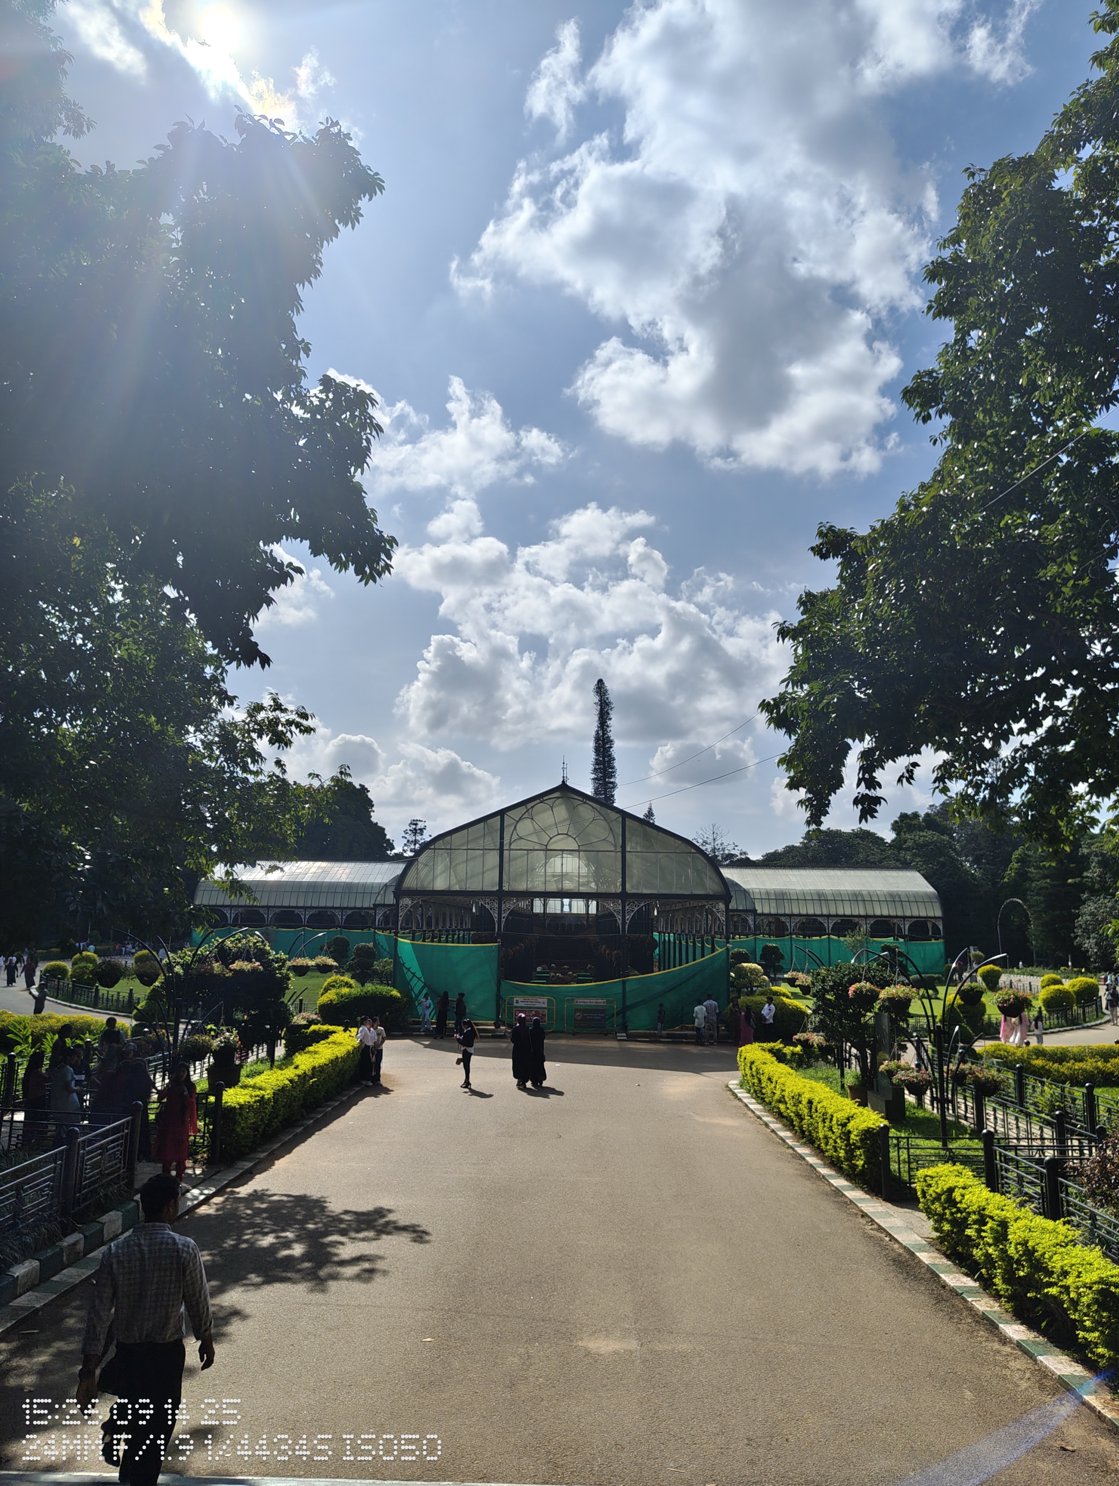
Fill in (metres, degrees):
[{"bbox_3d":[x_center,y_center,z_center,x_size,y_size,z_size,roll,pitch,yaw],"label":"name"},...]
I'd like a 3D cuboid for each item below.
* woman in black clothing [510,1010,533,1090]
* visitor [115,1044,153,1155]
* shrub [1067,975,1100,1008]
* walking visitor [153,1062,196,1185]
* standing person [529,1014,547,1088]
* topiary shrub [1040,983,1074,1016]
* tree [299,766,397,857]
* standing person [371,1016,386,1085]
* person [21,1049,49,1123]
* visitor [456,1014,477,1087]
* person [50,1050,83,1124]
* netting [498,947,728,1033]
[{"bbox_3d":[-0.852,6.852,22.940,0.520,1.610,0.380,1,-10,0],"label":"woman in black clothing"},{"bbox_3d":[-6.697,5.595,16.240,0.540,1.700,0.380,-5,-12,30],"label":"visitor"},{"bbox_3d":[23.510,11.285,46.278,1.400,1.550,1.400,1,-10,0],"label":"shrub"},{"bbox_3d":[-5.078,4.997,13.613,0.530,1.530,0.350,3,-11,-15],"label":"walking visitor"},{"bbox_3d":[-0.497,6.955,23.227,0.480,1.540,0.360,1,-10,0],"label":"standing person"},{"bbox_3d":[21.115,10.917,43.795,1.400,1.390,1.400,1,-10,0],"label":"topiary shrub"},{"bbox_3d":[-23.984,13.656,111.310,13.000,19.800,12.000,1,-10,0],"label":"tree"},{"bbox_3d":[-4.226,7.111,24.000,0.340,1.590,0.460,-8,-14,40],"label":"standing person"},{"bbox_3d":[-7.469,5.123,14.703,0.340,1.540,0.430,5,-11,-25],"label":"person"},{"bbox_3d":[-2.156,7.106,23.802,0.480,1.580,0.420,4,-11,-17],"label":"visitor"},{"bbox_3d":[-7.134,5.158,14.901,0.380,1.550,0.430,2,-11,-10],"label":"person"},{"bbox_3d":[2.143,9.305,38.865,8.500,3.080,0.150,0,-10,4],"label":"netting"}]

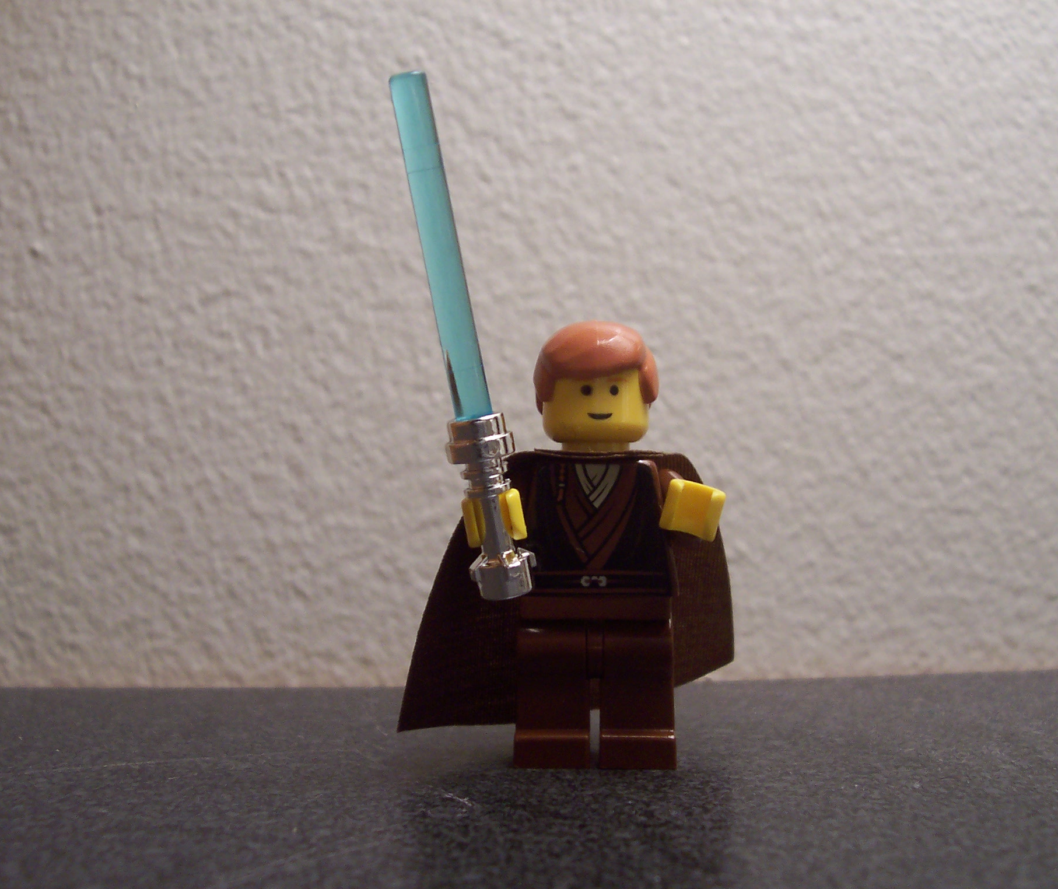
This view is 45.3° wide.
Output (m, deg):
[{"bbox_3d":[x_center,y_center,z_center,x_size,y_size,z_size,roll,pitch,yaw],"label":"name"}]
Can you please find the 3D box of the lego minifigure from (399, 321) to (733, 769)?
[{"bbox_3d":[0.004,0.009,0.123,0.035,0.042,0.028,0,2,5],"label":"lego minifigure"}]

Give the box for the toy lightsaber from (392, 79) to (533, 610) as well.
[{"bbox_3d":[-0.006,-0.009,0.108,0.006,0.045,0.006,-10,9,0],"label":"toy lightsaber"}]

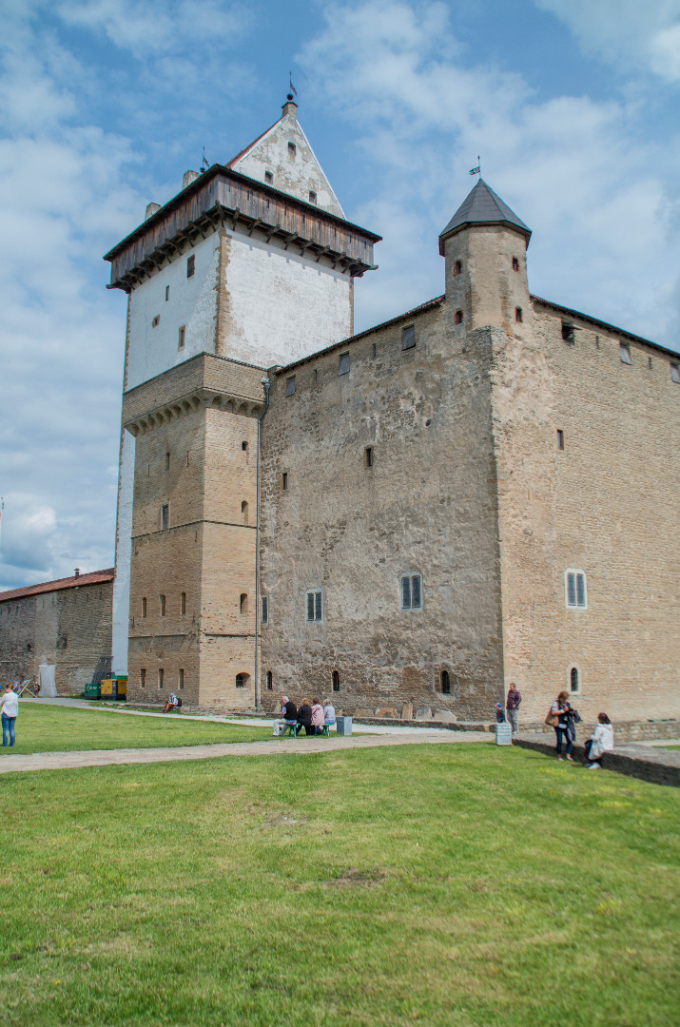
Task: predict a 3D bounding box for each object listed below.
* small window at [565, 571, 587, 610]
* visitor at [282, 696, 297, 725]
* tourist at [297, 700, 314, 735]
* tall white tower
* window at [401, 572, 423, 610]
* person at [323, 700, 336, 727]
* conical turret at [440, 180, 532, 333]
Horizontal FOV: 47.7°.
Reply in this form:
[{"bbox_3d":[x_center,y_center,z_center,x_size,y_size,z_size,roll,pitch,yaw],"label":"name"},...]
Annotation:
[{"bbox_3d":[11.272,3.667,36.910,1.550,1.872,0.220,8,-14,-37],"label":"small window"},{"bbox_3d":[-1.794,6.708,25.379,0.850,1.306,0.520,-6,-12,25],"label":"visitor"},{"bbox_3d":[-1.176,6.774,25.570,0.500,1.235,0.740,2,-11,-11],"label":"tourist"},{"bbox_3d":[-8.290,-9.206,61.489,17.300,46.998,17.700,9,-15,-42],"label":"tall white tower"},{"bbox_3d":[3.509,3.790,37.142,0.220,1.806,1.394,10,-15,-43],"label":"window"},{"bbox_3d":[-0.390,6.830,25.760,0.440,1.180,0.730,2,-11,-13],"label":"person"},{"bbox_3d":[7.441,-12.924,39.246,4.600,9.306,4.600,-2,-11,5],"label":"conical turret"}]

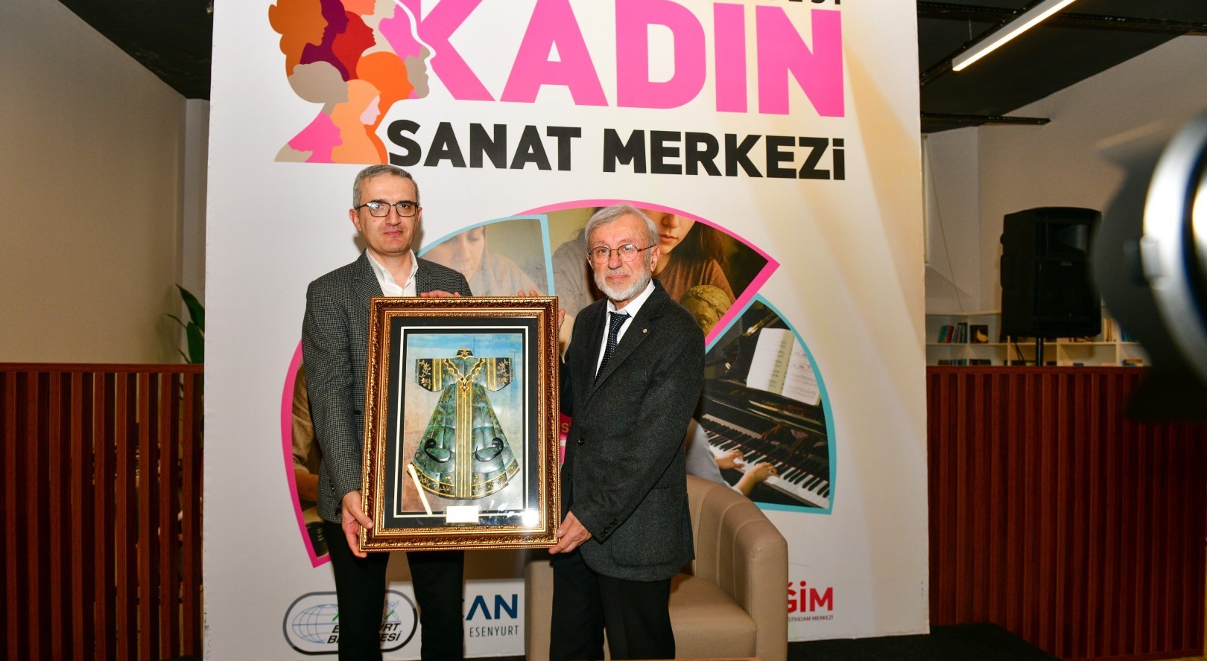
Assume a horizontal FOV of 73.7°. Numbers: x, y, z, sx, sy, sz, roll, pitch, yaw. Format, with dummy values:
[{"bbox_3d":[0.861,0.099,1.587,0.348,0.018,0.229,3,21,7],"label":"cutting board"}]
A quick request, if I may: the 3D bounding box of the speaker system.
[{"bbox_3d":[2.430,-0.305,4.460,0.425,0.675,0.370,0,1,-14],"label":"speaker system"}]

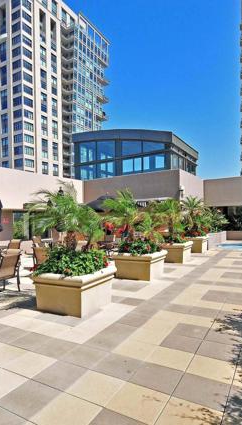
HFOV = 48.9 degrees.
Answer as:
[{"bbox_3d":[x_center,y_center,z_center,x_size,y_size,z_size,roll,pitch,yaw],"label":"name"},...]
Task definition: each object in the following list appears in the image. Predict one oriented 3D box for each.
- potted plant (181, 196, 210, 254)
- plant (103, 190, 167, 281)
[{"bbox_3d":[3.401,0.599,12.484,1.320,2.500,1.250,-2,-1,31],"label":"potted plant"},{"bbox_3d":[0.500,0.609,7.692,1.350,2.431,1.350,-2,-1,30],"label":"plant"}]

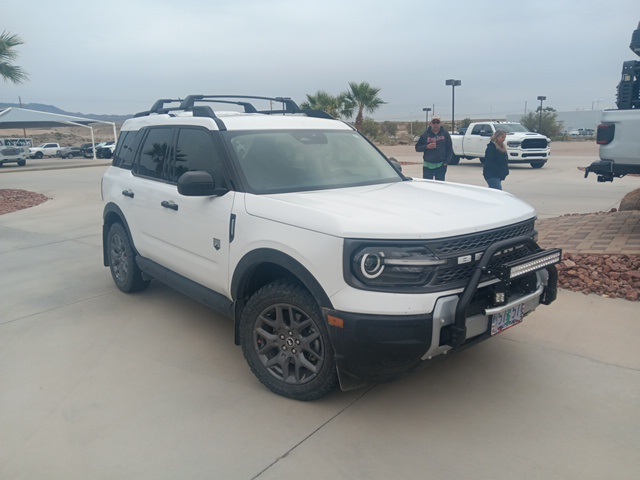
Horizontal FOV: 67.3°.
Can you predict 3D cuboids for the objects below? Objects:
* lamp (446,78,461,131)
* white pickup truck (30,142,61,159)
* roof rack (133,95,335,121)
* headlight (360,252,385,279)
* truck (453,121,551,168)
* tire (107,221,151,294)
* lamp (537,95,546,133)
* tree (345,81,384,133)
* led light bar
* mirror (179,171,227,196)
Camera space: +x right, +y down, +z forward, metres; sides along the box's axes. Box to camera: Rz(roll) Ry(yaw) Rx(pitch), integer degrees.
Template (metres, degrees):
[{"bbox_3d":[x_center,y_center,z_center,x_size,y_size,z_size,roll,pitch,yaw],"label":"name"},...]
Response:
[{"bbox_3d":[12.900,-12.059,46.835,1.500,6.800,0.700,-1,12,0],"label":"lamp"},{"bbox_3d":[-35.574,-11.688,62.910,2.050,1.950,5.800,4,13,24],"label":"white pickup truck"},{"bbox_3d":[-0.842,-1.177,4.454,1.200,0.250,1.780,-11,15,-39],"label":"roof rack"},{"bbox_3d":[0.241,0.115,2.183,0.130,0.130,0.080,-8,14,-31],"label":"headlight"},{"bbox_3d":[8.302,-4.527,22.956,2.100,2.020,6.200,-4,12,-13],"label":"truck"},{"bbox_3d":[-1.843,0.150,4.703,0.235,0.720,0.720,-11,15,-39],"label":"tire"},{"bbox_3d":[31.435,-16.954,68.637,1.250,6.800,0.750,-6,13,-21],"label":"lamp"},{"bbox_3d":[3.697,-10.295,40.902,3.500,6.100,3.500,-1,12,0],"label":"tree"},{"bbox_3d":[1.065,0.113,2.439,0.540,0.075,0.085,-11,15,-39],"label":"led light bar"},{"bbox_3d":[-0.753,-0.371,3.046,0.250,0.180,0.150,-11,15,-39],"label":"mirror"}]

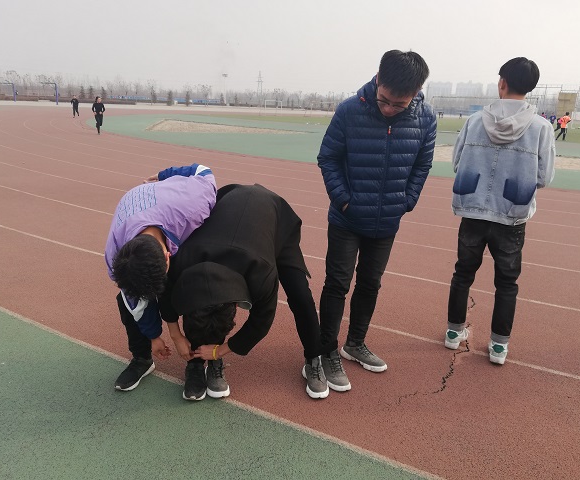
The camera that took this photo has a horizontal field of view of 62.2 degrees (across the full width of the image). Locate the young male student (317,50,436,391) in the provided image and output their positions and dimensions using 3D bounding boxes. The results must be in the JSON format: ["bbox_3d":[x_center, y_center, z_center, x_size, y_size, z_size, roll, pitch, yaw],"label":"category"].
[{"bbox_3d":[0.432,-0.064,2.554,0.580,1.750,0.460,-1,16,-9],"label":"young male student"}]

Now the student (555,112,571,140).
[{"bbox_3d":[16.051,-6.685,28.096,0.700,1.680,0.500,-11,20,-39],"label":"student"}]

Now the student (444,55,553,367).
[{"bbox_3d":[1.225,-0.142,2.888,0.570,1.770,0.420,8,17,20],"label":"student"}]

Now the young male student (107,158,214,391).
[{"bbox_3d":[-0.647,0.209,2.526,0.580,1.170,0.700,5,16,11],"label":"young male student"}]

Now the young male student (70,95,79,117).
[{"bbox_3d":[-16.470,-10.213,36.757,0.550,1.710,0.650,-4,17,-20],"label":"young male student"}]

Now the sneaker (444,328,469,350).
[{"bbox_3d":[1.125,0.617,3.227,0.110,0.120,0.290,9,17,25],"label":"sneaker"}]

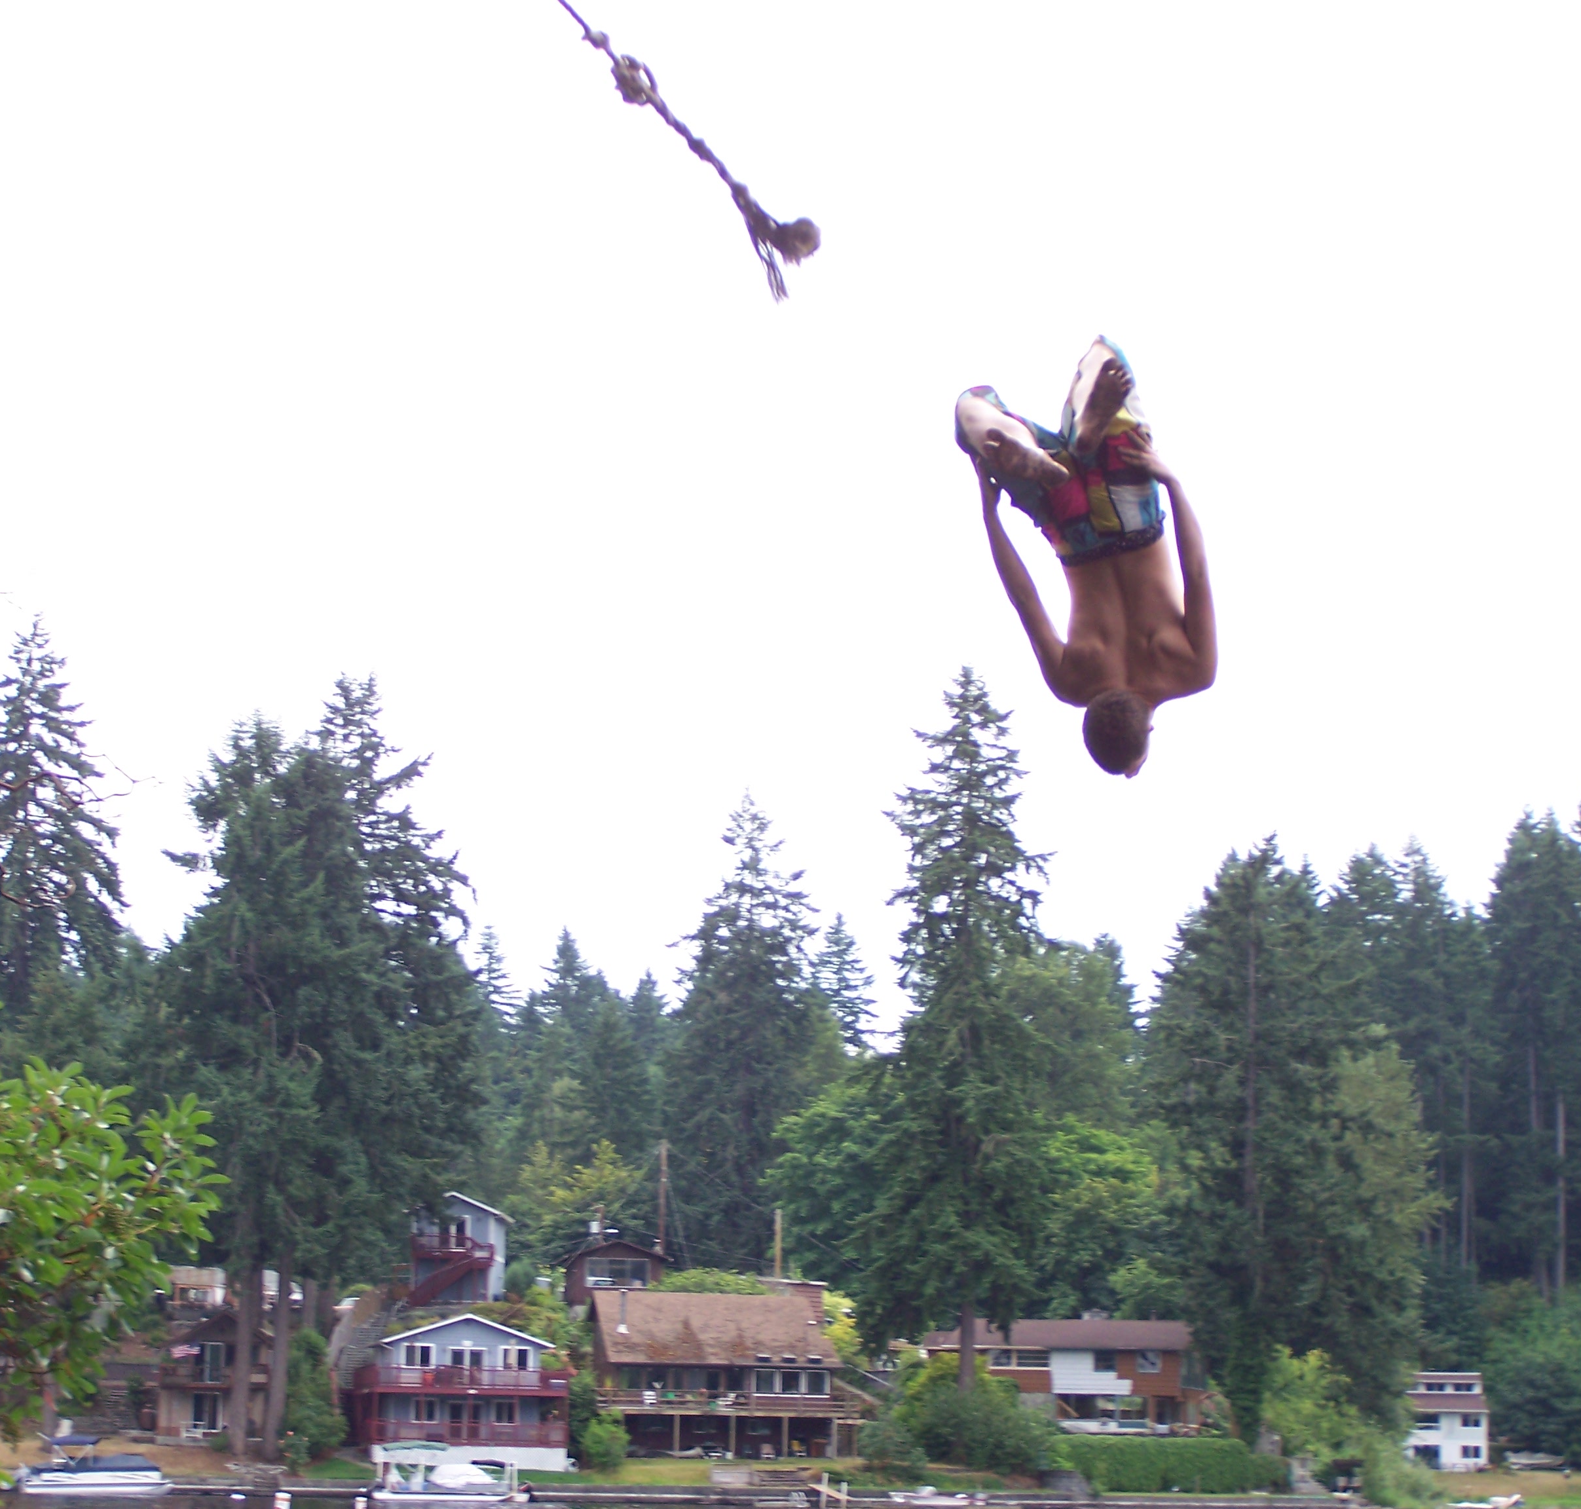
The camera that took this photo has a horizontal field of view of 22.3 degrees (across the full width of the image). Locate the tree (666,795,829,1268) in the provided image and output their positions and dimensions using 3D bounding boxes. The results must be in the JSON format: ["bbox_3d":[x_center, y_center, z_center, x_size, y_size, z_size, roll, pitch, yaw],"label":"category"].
[{"bbox_3d":[-2.927,18.741,262.000,10.300,31.500,10.300,1,-10,0],"label":"tree"}]

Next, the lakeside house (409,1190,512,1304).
[{"bbox_3d":[-18.237,27.118,220.000,5.100,6.000,5.200,0,-10,7],"label":"lakeside house"}]

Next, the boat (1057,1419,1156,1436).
[{"bbox_3d":[16.581,35.478,211.000,5.000,1.250,1.900,1,-10,0],"label":"boat"}]

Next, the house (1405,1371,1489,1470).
[{"bbox_3d":[53.309,54.010,325.000,6.800,7.900,8.000,0,-10,6],"label":"house"}]

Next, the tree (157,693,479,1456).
[{"bbox_3d":[-22.890,15.553,195.000,14.000,35.800,13.000,1,-10,0],"label":"tree"}]

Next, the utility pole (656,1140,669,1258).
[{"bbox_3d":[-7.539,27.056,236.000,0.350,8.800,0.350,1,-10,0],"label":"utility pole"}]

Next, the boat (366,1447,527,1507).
[{"bbox_3d":[-15.686,33.030,184.000,7.100,2.700,2.500,1,-10,0],"label":"boat"}]

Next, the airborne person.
[{"bbox_3d":[0.776,-0.516,10.500,0.660,1.120,0.660,-2,3,5],"label":"airborne person"}]

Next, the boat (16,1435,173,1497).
[{"bbox_3d":[-31.984,32.597,184.000,6.700,2.650,2.500,1,-10,0],"label":"boat"}]

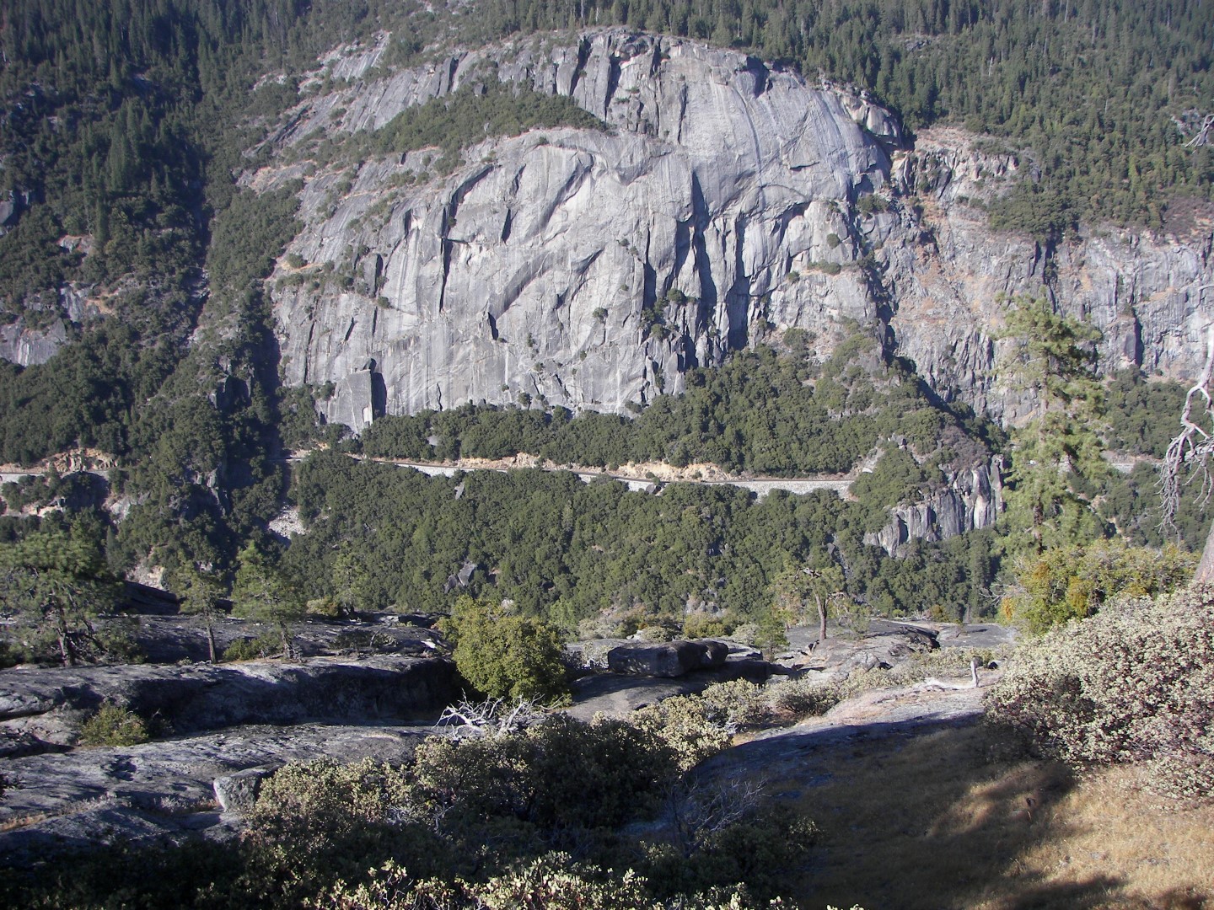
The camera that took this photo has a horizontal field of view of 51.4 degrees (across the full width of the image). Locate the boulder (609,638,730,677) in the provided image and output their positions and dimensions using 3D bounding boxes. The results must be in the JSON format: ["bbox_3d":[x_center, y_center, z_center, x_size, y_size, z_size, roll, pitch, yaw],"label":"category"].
[{"bbox_3d":[1.600,5.320,33.000,2.950,0.900,1.800,3,12,15],"label":"boulder"}]

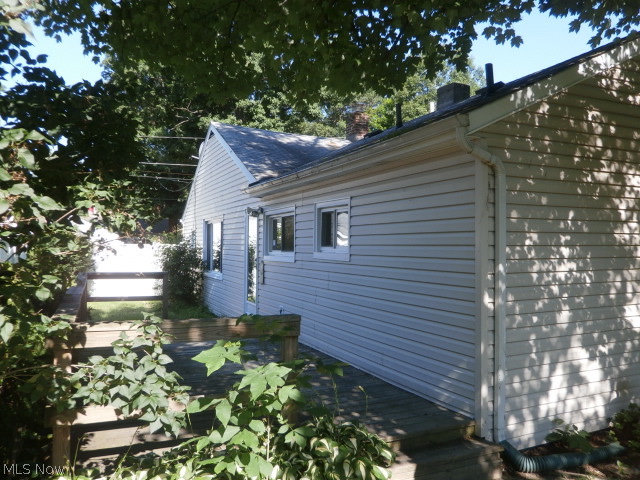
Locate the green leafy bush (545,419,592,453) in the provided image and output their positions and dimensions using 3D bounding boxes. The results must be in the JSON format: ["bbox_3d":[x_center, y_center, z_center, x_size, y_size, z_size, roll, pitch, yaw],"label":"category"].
[{"bbox_3d":[2.109,1.668,4.080,0.380,0.290,0.330,0,-1,-27],"label":"green leafy bush"}]

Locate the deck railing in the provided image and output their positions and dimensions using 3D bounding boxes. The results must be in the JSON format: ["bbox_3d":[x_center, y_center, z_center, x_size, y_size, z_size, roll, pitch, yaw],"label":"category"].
[{"bbox_3d":[-2.153,1.018,5.677,1.530,0.980,6.300,0,-1,-27],"label":"deck railing"}]

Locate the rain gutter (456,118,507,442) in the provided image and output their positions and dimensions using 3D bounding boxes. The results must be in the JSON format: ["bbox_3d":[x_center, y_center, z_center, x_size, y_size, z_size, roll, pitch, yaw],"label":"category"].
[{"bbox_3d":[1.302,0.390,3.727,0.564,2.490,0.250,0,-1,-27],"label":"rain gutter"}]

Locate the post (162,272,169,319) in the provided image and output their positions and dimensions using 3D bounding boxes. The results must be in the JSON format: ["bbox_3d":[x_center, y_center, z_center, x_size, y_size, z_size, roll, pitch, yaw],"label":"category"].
[{"bbox_3d":[-2.828,1.070,8.800,0.095,0.950,0.095,0,-1,-27],"label":"post"}]

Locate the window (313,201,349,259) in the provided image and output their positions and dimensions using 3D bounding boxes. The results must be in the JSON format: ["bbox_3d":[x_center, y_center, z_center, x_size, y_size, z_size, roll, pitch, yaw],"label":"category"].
[{"bbox_3d":[0.166,-0.122,6.200,0.090,0.764,0.981,0,-1,-27],"label":"window"}]

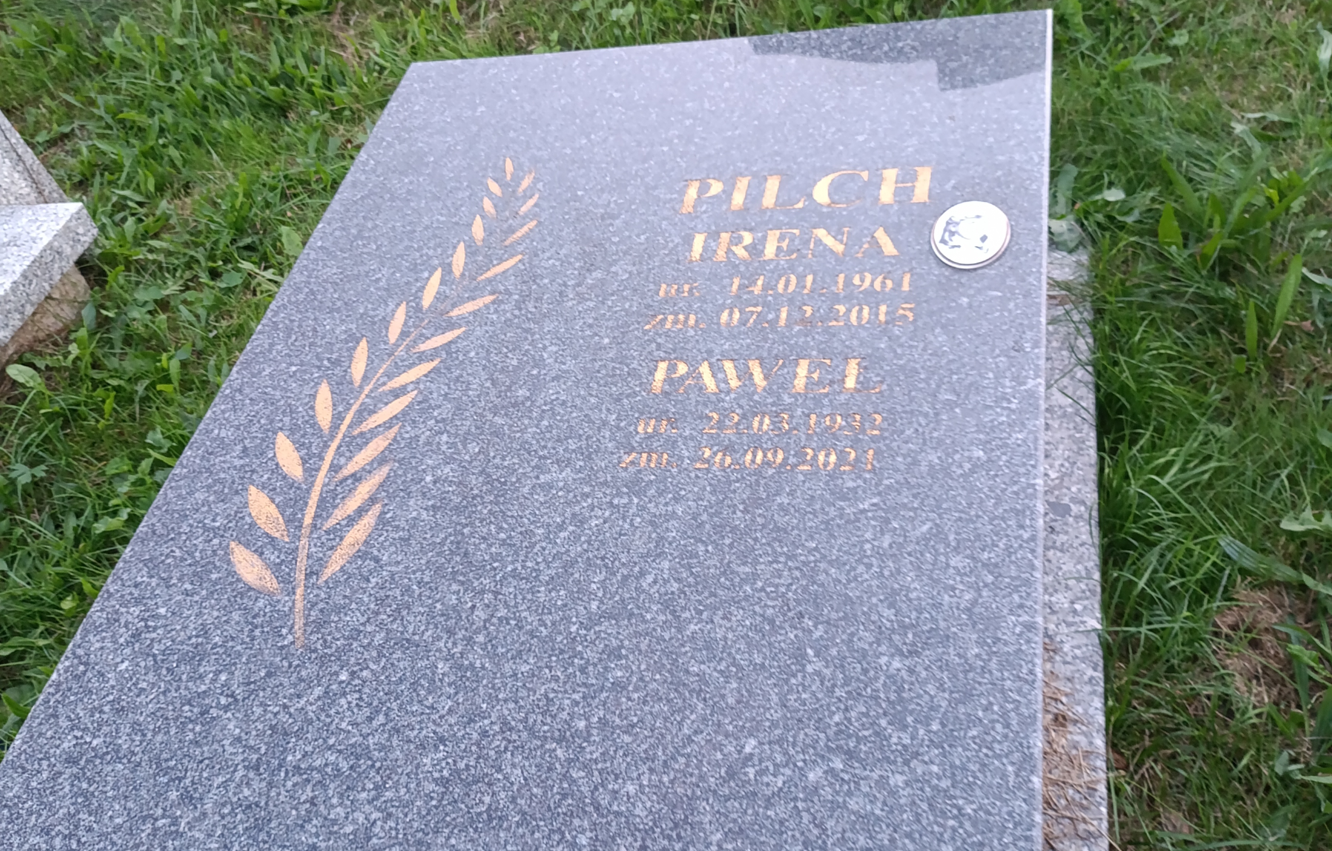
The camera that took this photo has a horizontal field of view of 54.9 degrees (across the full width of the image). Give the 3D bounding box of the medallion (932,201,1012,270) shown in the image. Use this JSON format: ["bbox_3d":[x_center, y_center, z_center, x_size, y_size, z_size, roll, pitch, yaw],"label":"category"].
[{"bbox_3d":[0.347,-0.221,1.459,0.089,0.009,0.119,0,48,17],"label":"medallion"}]

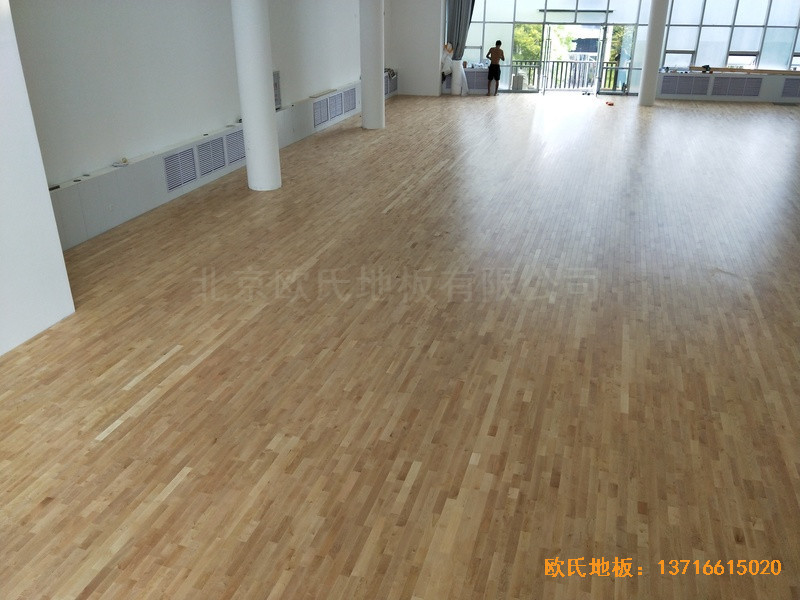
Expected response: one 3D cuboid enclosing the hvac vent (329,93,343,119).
[{"bbox_3d":[-1.637,-4.991,14.911,0.050,0.540,0.770,9,29,17],"label":"hvac vent"}]

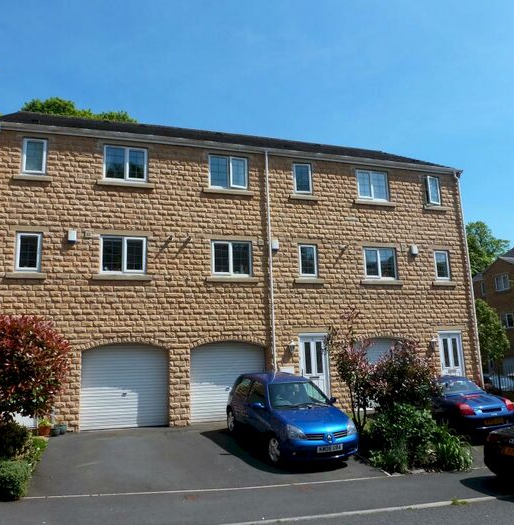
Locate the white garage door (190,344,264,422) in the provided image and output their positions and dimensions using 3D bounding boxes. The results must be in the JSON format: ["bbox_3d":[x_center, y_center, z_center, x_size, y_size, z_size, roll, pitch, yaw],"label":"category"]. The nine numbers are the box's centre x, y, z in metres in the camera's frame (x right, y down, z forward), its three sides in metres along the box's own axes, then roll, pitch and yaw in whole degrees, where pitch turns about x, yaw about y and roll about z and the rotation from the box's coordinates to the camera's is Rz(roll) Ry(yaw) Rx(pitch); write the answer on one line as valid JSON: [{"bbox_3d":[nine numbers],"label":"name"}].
[{"bbox_3d":[-0.771,3.293,13.528,2.200,2.170,0.080,2,-12,-17],"label":"white garage door"}]

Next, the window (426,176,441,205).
[{"bbox_3d":[6.019,-2.440,16.544,0.544,0.975,0.150,2,-10,-17],"label":"window"}]

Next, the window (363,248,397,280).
[{"bbox_3d":[3.933,0.043,15.450,1.153,0.999,0.100,2,-10,-17],"label":"window"}]

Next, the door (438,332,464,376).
[{"bbox_3d":[6.312,3.289,15.648,0.910,2.100,0.100,2,-10,-17],"label":"door"}]

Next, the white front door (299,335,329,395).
[{"bbox_3d":[1.709,3.145,14.204,0.910,2.100,0.100,2,-10,-17],"label":"white front door"}]

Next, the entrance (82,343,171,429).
[{"bbox_3d":[-3.429,3.210,12.735,2.200,2.170,0.080,2,-12,-17],"label":"entrance"}]

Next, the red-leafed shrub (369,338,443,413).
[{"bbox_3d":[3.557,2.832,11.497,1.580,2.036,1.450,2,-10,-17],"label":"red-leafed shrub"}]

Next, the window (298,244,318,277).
[{"bbox_3d":[1.572,-0.038,14.930,0.590,0.990,0.100,2,-12,-17],"label":"window"}]

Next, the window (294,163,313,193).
[{"bbox_3d":[1.462,-2.638,15.466,0.590,0.990,0.100,2,-12,-17],"label":"window"}]

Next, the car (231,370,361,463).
[{"bbox_3d":[0.600,3.168,10.329,1.680,1.420,3.810,2,-6,-22],"label":"car"}]

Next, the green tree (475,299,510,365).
[{"bbox_3d":[9.267,3.357,18.937,1.350,3.801,1.350,2,-10,-17],"label":"green tree"}]

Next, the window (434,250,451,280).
[{"bbox_3d":[6.164,0.112,16.150,0.558,0.999,0.100,2,-10,-17],"label":"window"}]

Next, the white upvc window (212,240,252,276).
[{"bbox_3d":[-0.732,-0.099,14.241,1.180,1.010,0.100,2,-12,-17],"label":"white upvc window"}]

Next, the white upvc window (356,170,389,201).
[{"bbox_3d":[3.797,-2.509,15.847,1.142,0.975,0.100,2,-10,-17],"label":"white upvc window"}]

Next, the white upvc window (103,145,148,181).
[{"bbox_3d":[-3.650,-2.742,13.511,1.166,0.975,0.100,2,-10,-17],"label":"white upvc window"}]

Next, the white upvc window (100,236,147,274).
[{"bbox_3d":[-3.666,-0.191,13.366,1.200,1.010,0.100,2,-12,-17],"label":"white upvc window"}]

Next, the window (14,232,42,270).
[{"bbox_3d":[-5.819,-0.262,12.390,0.591,0.999,0.100,2,-10,-17],"label":"window"}]

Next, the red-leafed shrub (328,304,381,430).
[{"bbox_3d":[2.207,2.470,11.100,1.220,2.750,1.200,2,-12,-17],"label":"red-leafed shrub"}]

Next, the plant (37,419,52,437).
[{"bbox_3d":[-5.087,3.954,11.629,0.340,0.460,0.340,2,-12,-17],"label":"plant"}]

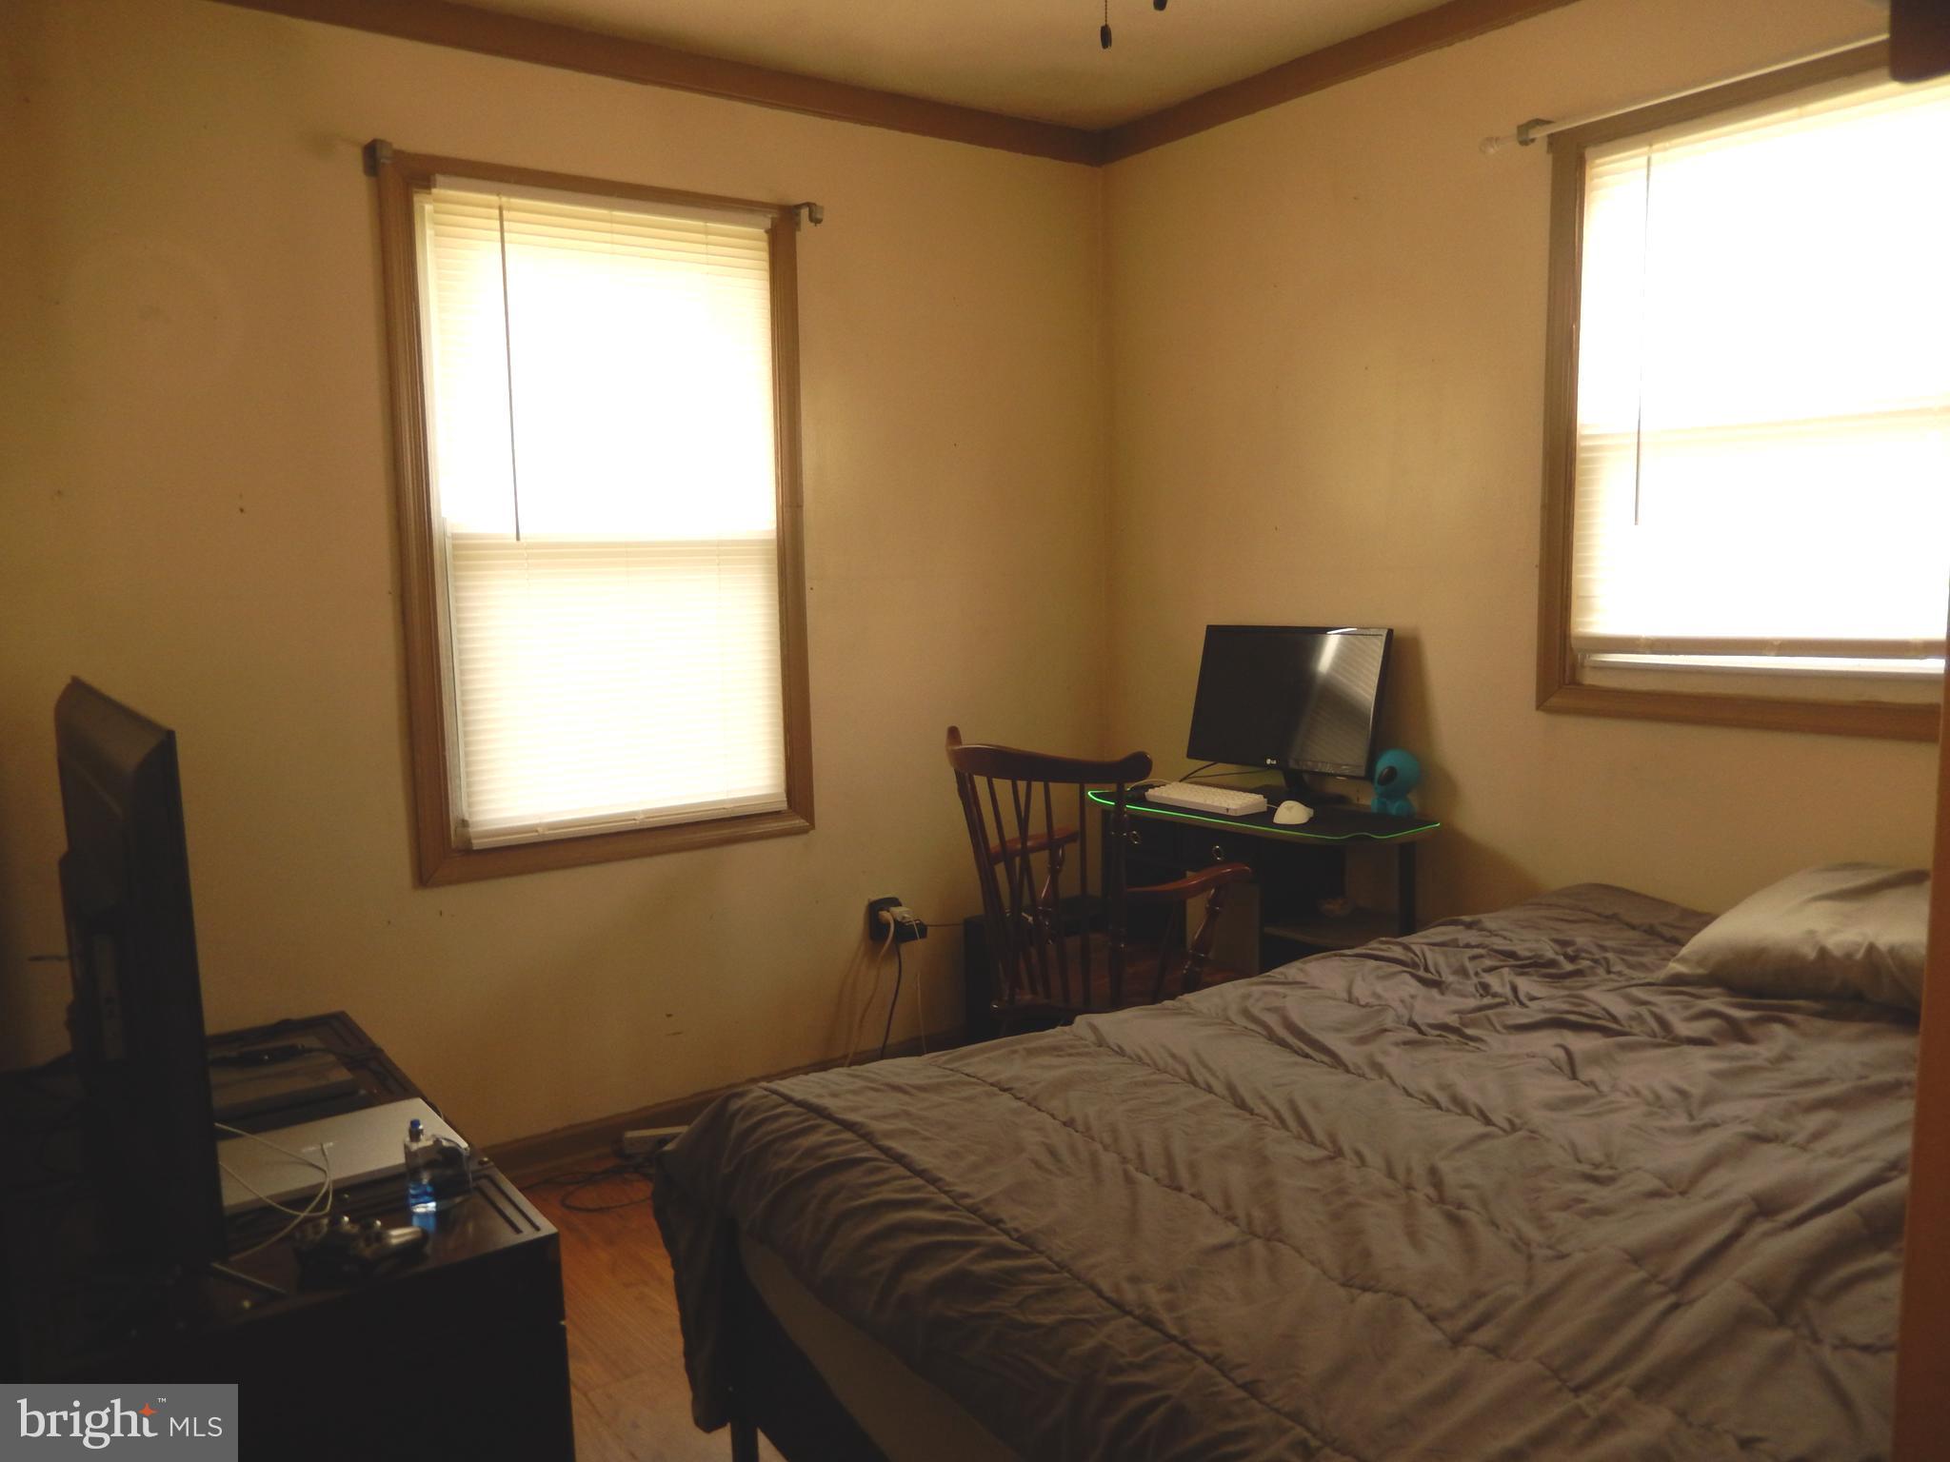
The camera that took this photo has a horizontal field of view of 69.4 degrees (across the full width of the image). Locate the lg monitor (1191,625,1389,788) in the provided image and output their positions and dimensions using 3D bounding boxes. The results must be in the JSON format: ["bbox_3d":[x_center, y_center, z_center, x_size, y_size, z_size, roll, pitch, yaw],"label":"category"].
[{"bbox_3d":[0.701,-0.064,3.184,0.120,0.335,0.530,-6,9,-36],"label":"lg monitor"}]

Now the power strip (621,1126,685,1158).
[{"bbox_3d":[-0.638,0.931,3.186,0.300,0.047,0.050,-3,8,-14],"label":"power strip"}]

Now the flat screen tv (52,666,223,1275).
[{"bbox_3d":[-1.073,0.242,1.732,0.080,0.555,0.900,-7,9,-38],"label":"flat screen tv"}]

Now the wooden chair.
[{"bbox_3d":[0.315,0.489,2.845,0.540,0.974,0.570,-6,9,-36],"label":"wooden chair"}]

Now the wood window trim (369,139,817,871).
[{"bbox_3d":[-0.767,-0.431,3.034,0.910,1.430,0.060,-6,9,-36],"label":"wood window trim"}]

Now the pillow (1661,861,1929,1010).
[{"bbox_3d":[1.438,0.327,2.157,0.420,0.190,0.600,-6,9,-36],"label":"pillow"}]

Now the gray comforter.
[{"bbox_3d":[0.753,0.653,1.802,1.960,0.450,1.460,-6,9,-36],"label":"gray comforter"}]

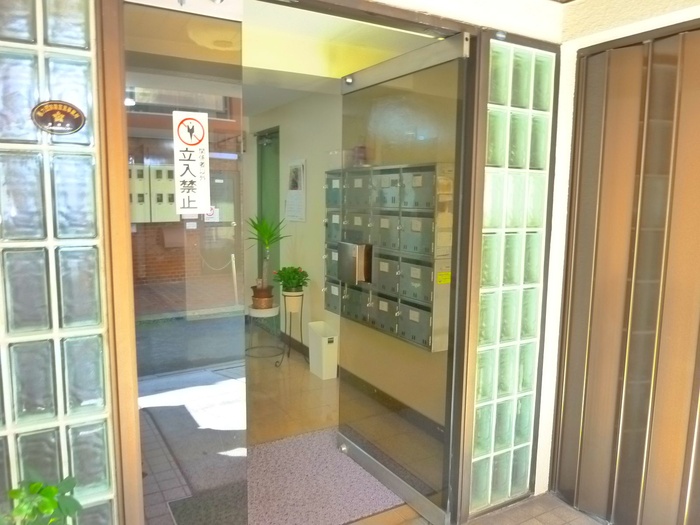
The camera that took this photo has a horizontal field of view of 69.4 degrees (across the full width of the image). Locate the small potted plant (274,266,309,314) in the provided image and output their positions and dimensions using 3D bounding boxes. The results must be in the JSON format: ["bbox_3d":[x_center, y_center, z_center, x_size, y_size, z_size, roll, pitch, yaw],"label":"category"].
[{"bbox_3d":[-0.509,0.234,4.399,0.300,0.400,0.290,1,7,0],"label":"small potted plant"}]

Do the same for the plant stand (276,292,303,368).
[{"bbox_3d":[-0.504,0.572,4.439,0.280,0.630,0.280,1,7,0],"label":"plant stand"}]

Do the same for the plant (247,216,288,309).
[{"bbox_3d":[-0.758,-0.012,4.665,0.420,0.860,0.410,-3,8,-29],"label":"plant"}]

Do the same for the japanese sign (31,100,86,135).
[{"bbox_3d":[-0.754,-0.377,1.312,0.127,0.088,0.015,-3,8,-29],"label":"japanese sign"}]

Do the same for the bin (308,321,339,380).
[{"bbox_3d":[-0.215,0.719,4.130,0.155,0.415,0.250,-3,8,-29],"label":"bin"}]

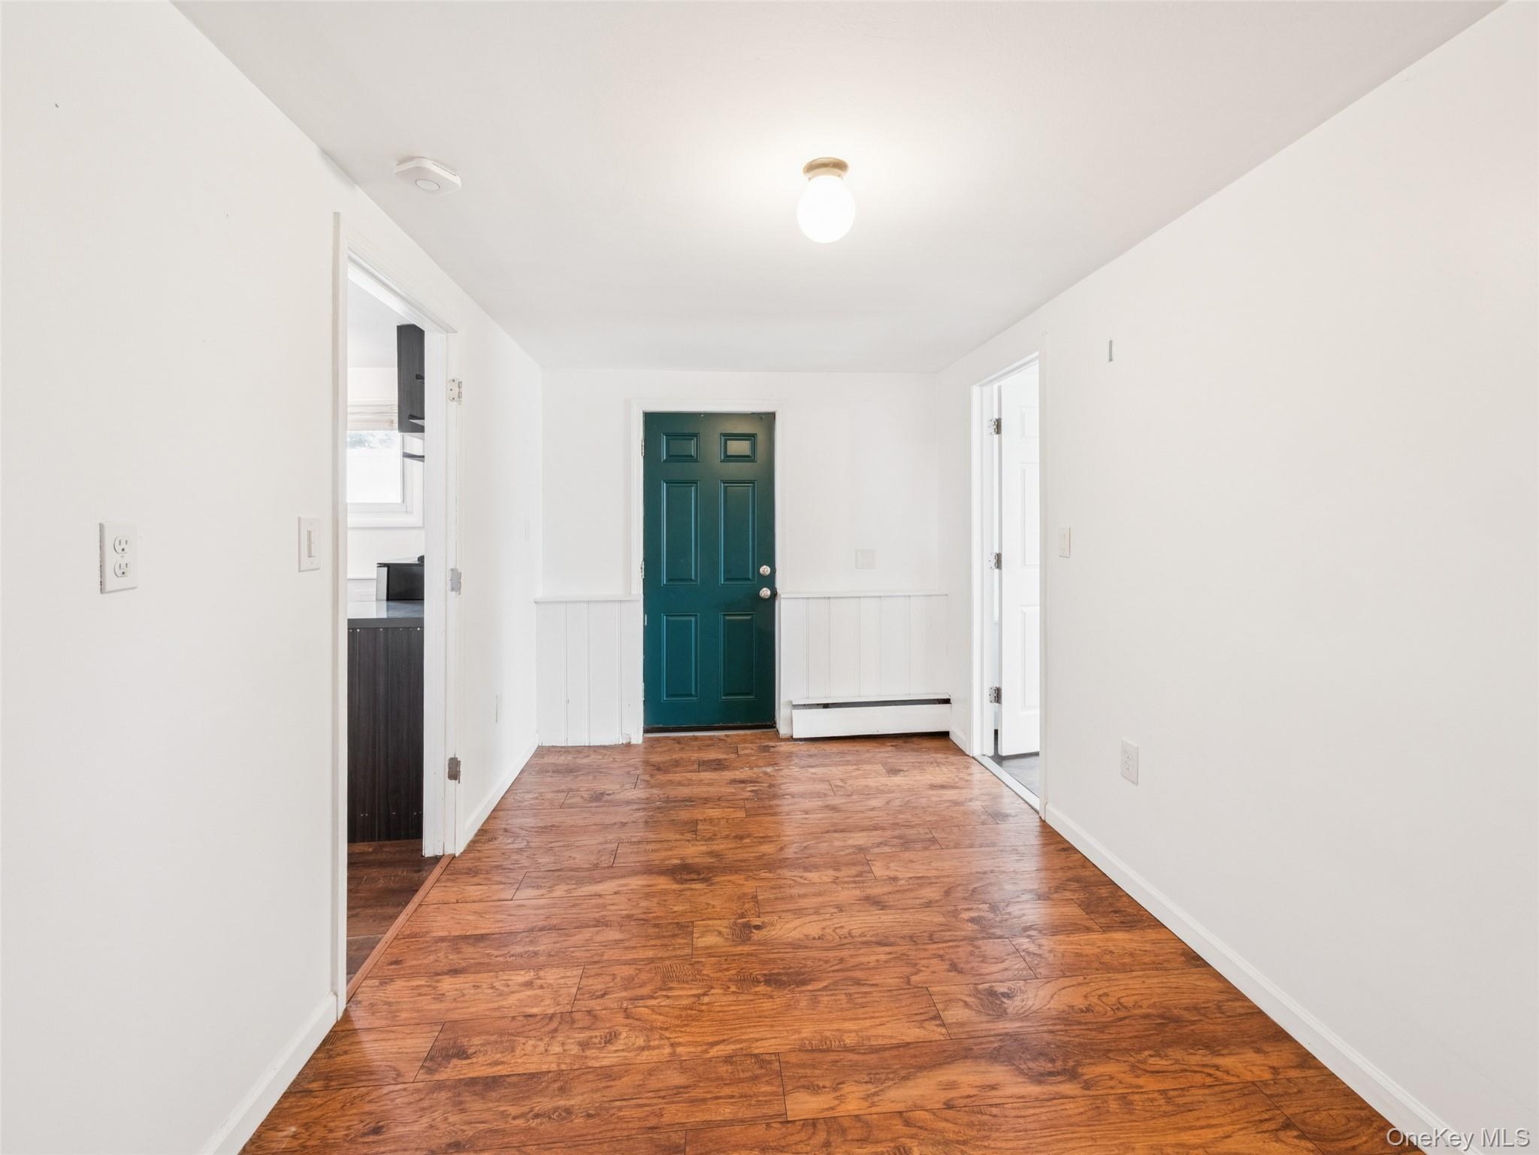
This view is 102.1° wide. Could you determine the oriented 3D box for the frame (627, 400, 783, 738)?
[{"bbox_3d":[-0.397,-0.044,3.830,0.965,2.090,0.130,0,1,-6],"label":"frame"}]

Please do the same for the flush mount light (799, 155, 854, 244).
[{"bbox_3d":[0.156,-1.010,1.695,0.155,0.188,0.155,0,3,0],"label":"flush mount light"}]

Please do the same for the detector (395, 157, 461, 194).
[{"bbox_3d":[-0.926,-1.086,1.695,0.122,0.034,0.122,1,3,23],"label":"detector"}]

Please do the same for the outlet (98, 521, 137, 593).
[{"bbox_3d":[-1.070,-0.033,1.030,0.009,0.115,0.070,0,3,-6],"label":"outlet"}]

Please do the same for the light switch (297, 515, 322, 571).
[{"bbox_3d":[-1.123,-0.080,1.527,0.009,0.125,0.079,0,3,-6],"label":"light switch"}]

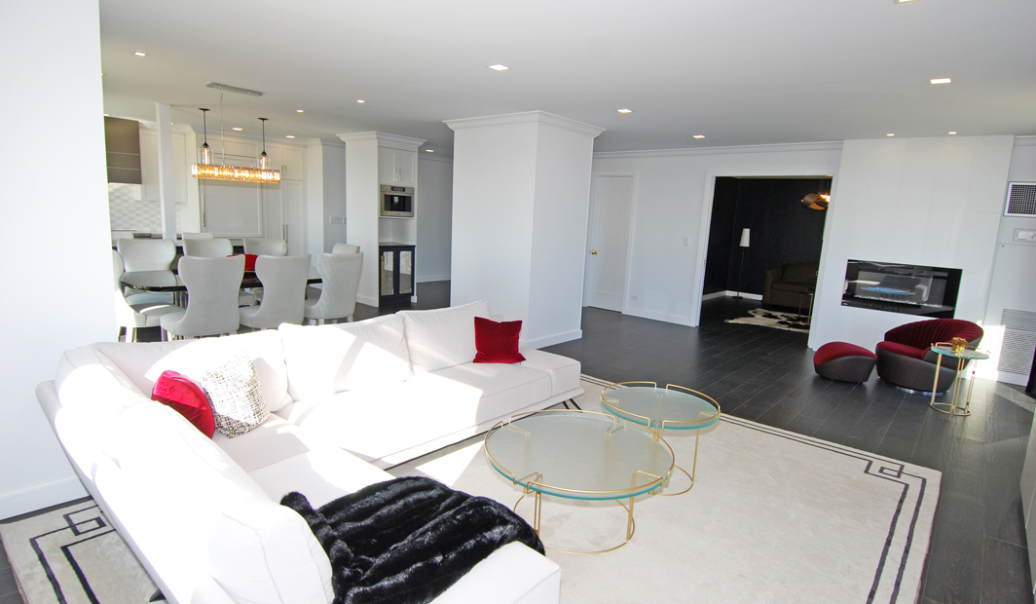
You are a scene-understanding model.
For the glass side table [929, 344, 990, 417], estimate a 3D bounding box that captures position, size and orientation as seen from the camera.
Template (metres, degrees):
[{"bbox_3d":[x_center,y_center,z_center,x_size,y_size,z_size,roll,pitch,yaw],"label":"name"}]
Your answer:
[{"bbox_3d":[3.684,0.669,4.371,0.390,0.540,0.390,11,13,41],"label":"glass side table"}]

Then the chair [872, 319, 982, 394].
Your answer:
[{"bbox_3d":[4.076,0.464,5.098,0.800,0.640,0.820,-5,12,-35],"label":"chair"}]

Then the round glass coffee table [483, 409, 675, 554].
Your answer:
[{"bbox_3d":[0.290,0.892,2.596,0.920,0.385,0.920,3,10,0],"label":"round glass coffee table"}]

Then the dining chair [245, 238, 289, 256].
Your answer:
[{"bbox_3d":[-2.941,-0.218,6.314,0.680,1.030,0.560,11,13,41],"label":"dining chair"}]

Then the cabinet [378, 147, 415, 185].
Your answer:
[{"bbox_3d":[-1.978,-2.052,7.909,0.500,0.520,0.620,11,13,41],"label":"cabinet"}]

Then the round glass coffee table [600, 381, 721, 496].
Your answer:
[{"bbox_3d":[0.809,0.797,3.044,0.670,0.465,0.670,3,10,0],"label":"round glass coffee table"}]

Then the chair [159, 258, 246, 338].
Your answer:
[{"bbox_3d":[-2.627,0.122,4.434,0.680,1.030,0.560,11,13,41],"label":"chair"}]

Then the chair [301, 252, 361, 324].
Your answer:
[{"bbox_3d":[-1.930,-0.001,5.194,0.520,1.010,0.610,-6,13,-42],"label":"chair"}]

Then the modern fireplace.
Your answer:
[{"bbox_3d":[4.208,-0.148,5.733,1.020,0.540,0.140,11,13,41],"label":"modern fireplace"}]

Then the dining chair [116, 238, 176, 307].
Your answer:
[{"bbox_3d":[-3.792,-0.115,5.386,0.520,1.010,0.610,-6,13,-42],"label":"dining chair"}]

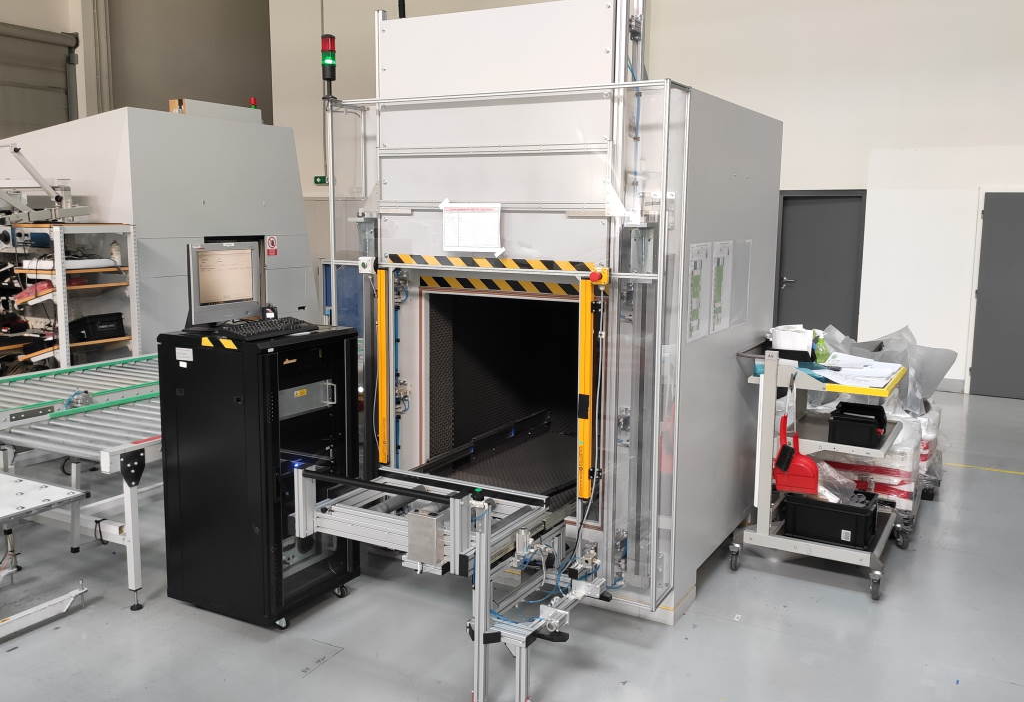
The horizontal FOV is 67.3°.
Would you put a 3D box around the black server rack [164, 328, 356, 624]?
[{"bbox_3d":[-1.127,0.528,3.502,0.600,1.236,0.600,5,9,28],"label":"black server rack"}]

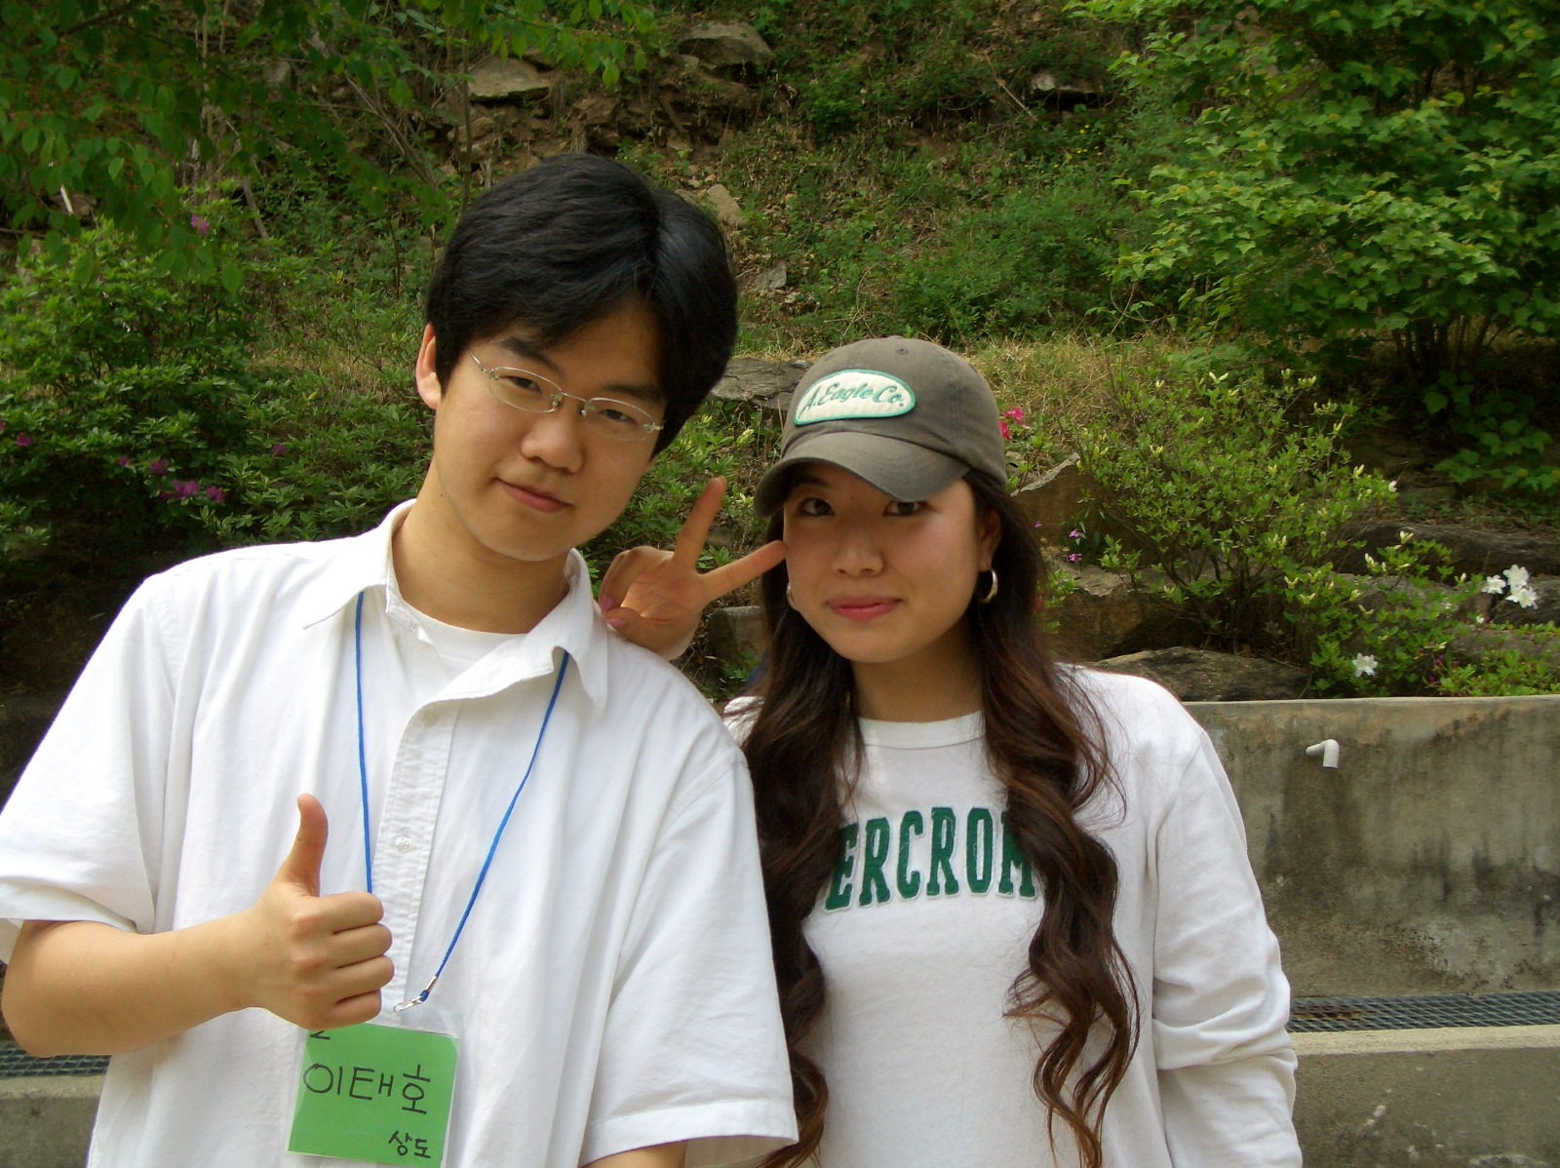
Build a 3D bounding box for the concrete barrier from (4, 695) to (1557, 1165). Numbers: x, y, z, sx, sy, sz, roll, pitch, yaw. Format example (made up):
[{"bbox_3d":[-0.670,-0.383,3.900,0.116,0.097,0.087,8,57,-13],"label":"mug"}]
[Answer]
[{"bbox_3d":[0.049,0.843,6.408,4.200,1.084,0.952,-1,0,-5],"label":"concrete barrier"}]

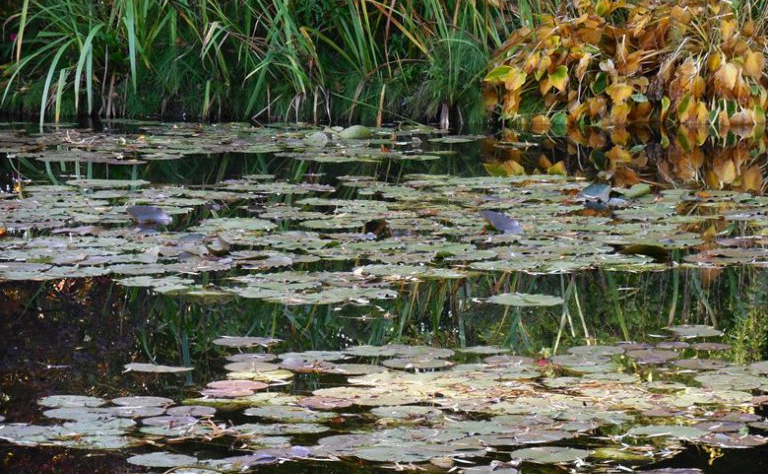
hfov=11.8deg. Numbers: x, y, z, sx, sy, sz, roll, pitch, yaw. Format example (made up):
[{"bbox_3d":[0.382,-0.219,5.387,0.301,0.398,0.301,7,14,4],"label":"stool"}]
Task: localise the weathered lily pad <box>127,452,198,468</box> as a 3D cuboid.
[{"bbox_3d":[-0.550,0.553,9.200,0.177,0.014,0.178,0,8,0],"label":"weathered lily pad"}]

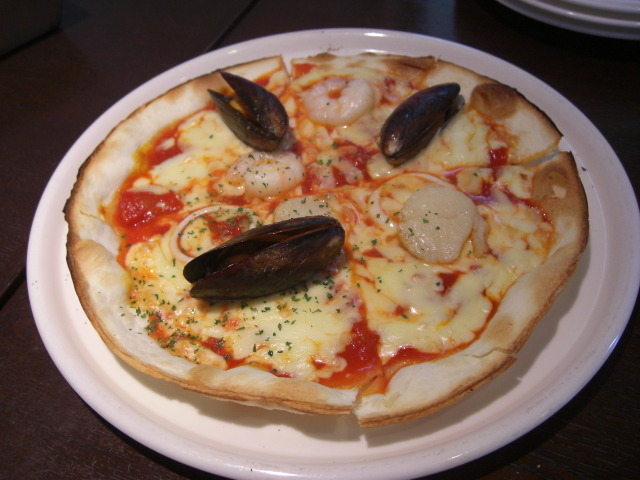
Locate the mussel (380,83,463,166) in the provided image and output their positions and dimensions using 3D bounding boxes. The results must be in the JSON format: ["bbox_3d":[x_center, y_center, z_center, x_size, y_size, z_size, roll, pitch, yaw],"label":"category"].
[{"bbox_3d":[0.053,-0.063,0.371,0.026,0.025,0.066,30,58,27],"label":"mussel"}]

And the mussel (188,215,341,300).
[{"bbox_3d":[-0.024,0.008,0.312,0.075,0.029,0.029,-19,50,-12],"label":"mussel"}]

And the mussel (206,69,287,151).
[{"bbox_3d":[-0.039,-0.071,0.381,0.029,0.029,0.064,-30,54,-20],"label":"mussel"}]

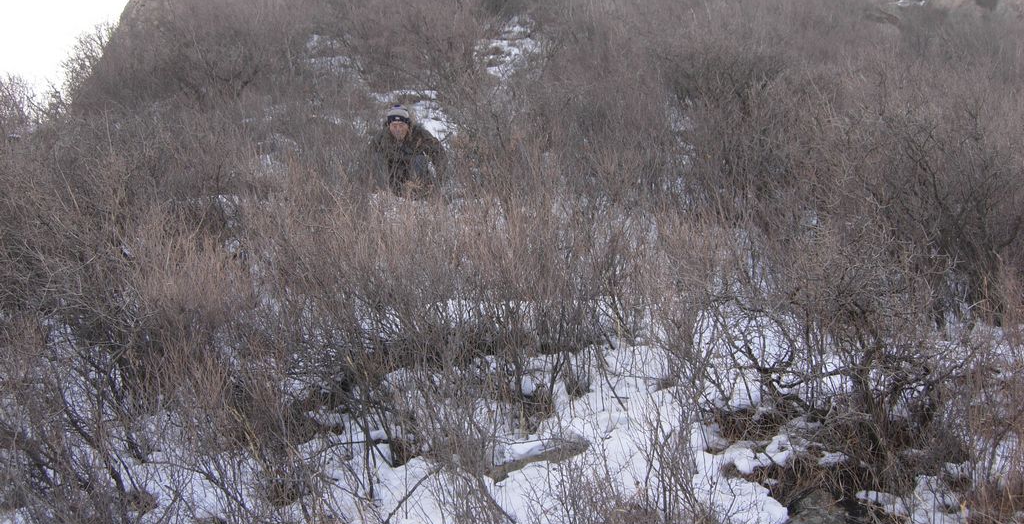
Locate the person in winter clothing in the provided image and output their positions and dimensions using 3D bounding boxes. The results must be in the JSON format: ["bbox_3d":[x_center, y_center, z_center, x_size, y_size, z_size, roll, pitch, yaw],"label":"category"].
[{"bbox_3d":[-0.883,-0.935,10.400,0.650,0.860,0.680,0,-5,-2],"label":"person in winter clothing"}]

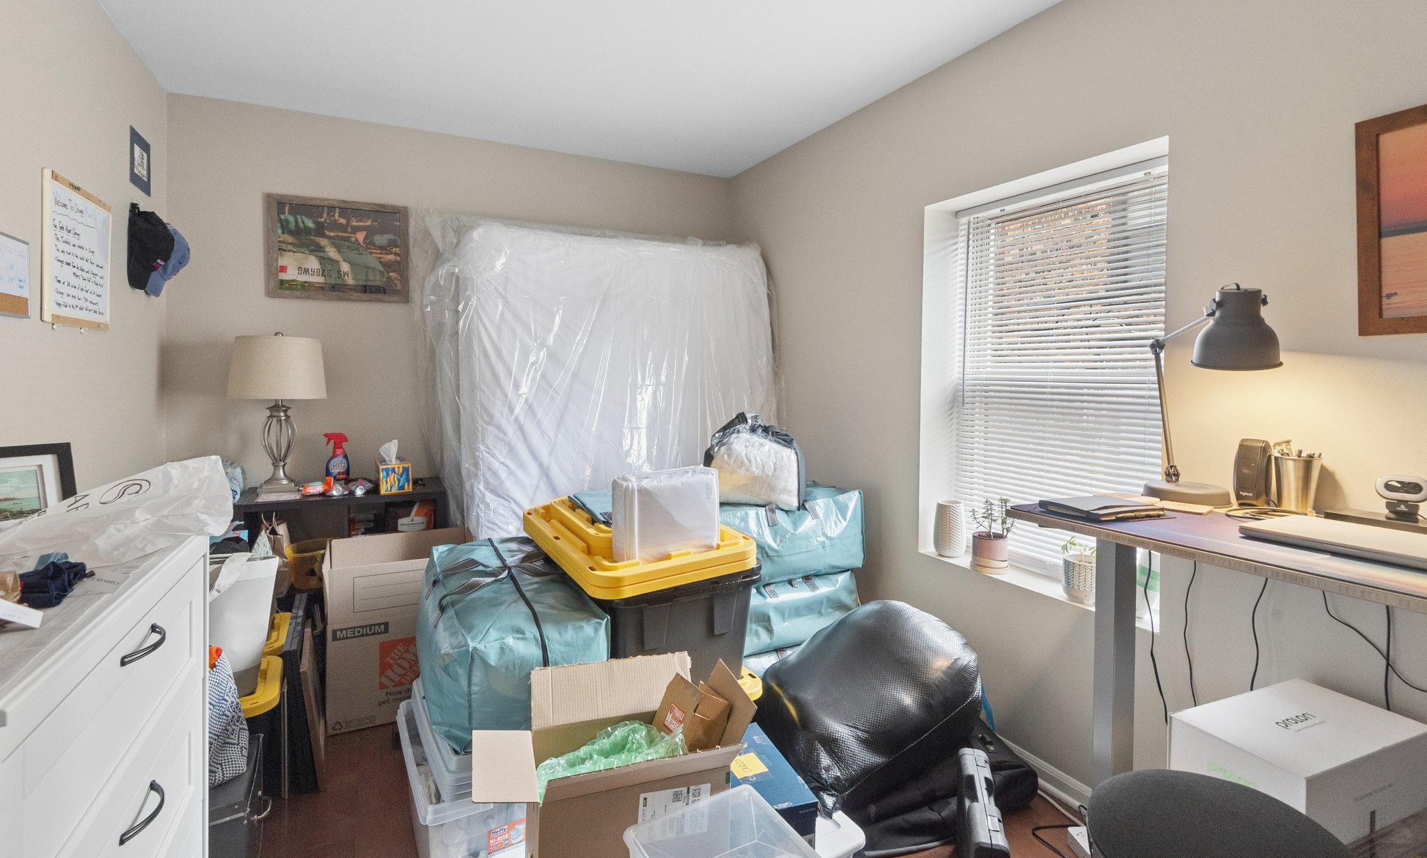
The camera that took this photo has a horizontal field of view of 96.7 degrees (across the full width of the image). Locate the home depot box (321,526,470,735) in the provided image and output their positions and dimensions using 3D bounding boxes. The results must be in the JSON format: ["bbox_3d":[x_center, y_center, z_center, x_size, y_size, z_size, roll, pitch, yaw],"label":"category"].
[{"bbox_3d":[-1.200,0.755,2.515,0.540,0.580,0.420,-2,4,-25],"label":"home depot box"}]

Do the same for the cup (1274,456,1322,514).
[{"bbox_3d":[1.206,0.113,1.309,0.080,0.117,0.080,-2,4,-28],"label":"cup"}]

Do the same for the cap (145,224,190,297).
[{"bbox_3d":[-2.063,-0.642,2.387,0.130,0.270,0.170,-2,5,-27],"label":"cap"}]

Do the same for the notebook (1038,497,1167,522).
[{"bbox_3d":[0.807,0.163,1.310,0.180,0.030,0.135,-1,4,-25],"label":"notebook"}]

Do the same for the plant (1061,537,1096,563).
[{"bbox_3d":[1.140,0.372,1.961,0.115,0.088,0.115,-2,5,-27],"label":"plant"}]

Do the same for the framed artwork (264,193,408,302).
[{"bbox_3d":[-1.737,-0.833,2.945,0.575,0.455,0.025,-2,5,-27],"label":"framed artwork"}]

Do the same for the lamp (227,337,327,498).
[{"bbox_3d":[-1.790,-0.073,2.605,0.340,0.640,0.340,-2,4,-26],"label":"lamp"}]

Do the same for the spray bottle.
[{"bbox_3d":[-1.662,0.128,2.805,0.105,0.235,0.060,-2,5,-27],"label":"spray bottle"}]

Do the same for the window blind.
[{"bbox_3d":[1.138,-0.148,2.151,0.045,1.250,0.835,-2,5,-27],"label":"window blind"}]

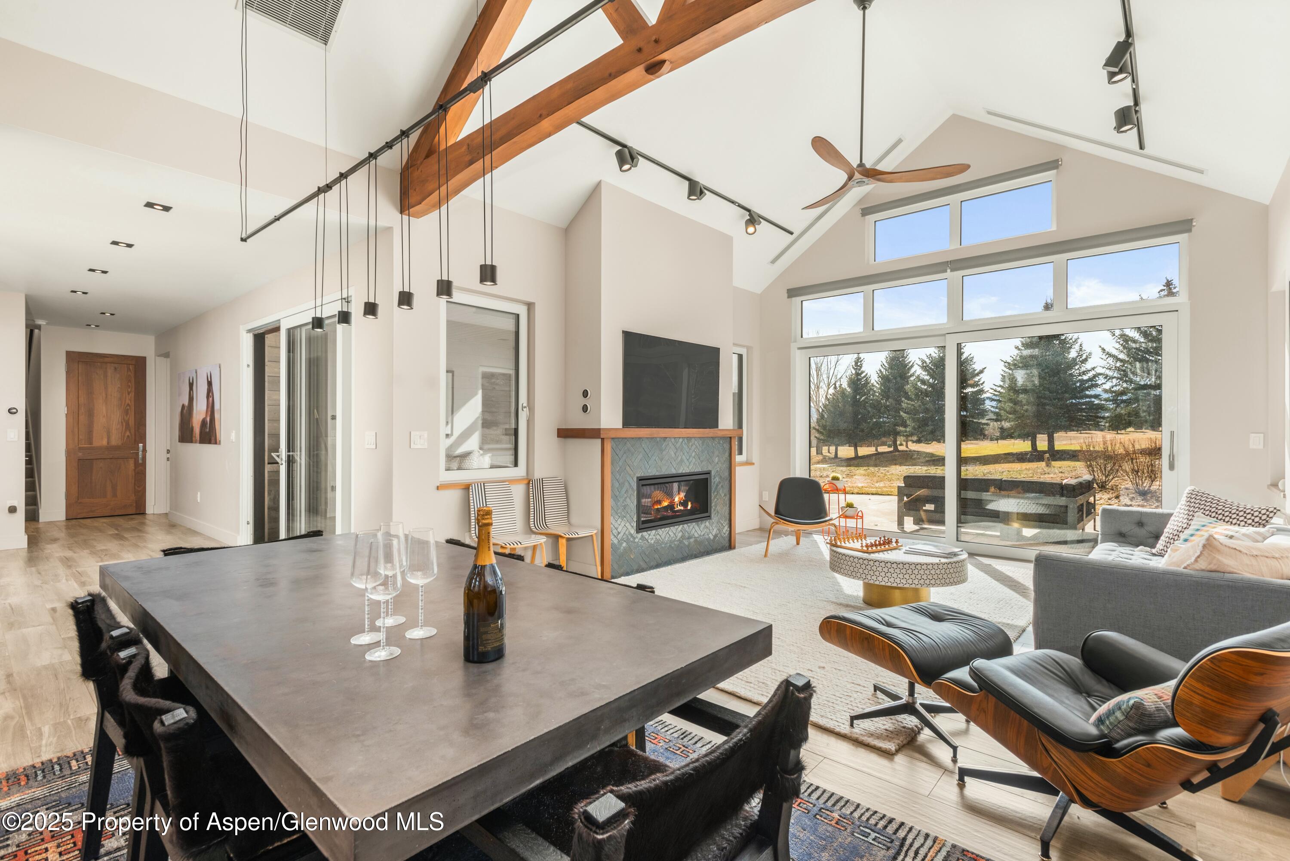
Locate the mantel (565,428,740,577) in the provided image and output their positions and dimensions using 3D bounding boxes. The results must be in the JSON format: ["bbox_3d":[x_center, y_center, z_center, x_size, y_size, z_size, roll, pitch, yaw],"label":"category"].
[{"bbox_3d":[0.170,0.638,6.039,0.520,1.300,2.170,0,0,42],"label":"mantel"}]

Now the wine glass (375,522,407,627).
[{"bbox_3d":[-0.641,0.360,1.539,0.072,0.243,0.072,0,0,42],"label":"wine glass"}]

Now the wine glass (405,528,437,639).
[{"bbox_3d":[-0.545,0.368,1.486,0.073,0.252,0.073,0,0,42],"label":"wine glass"}]

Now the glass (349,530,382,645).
[{"bbox_3d":[-0.661,0.367,1.447,0.073,0.255,0.073,0,0,42],"label":"glass"}]

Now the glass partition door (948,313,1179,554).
[{"bbox_3d":[3.840,0.124,5.778,1.820,2.260,0.080,0,0,42],"label":"glass partition door"}]

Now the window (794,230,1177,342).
[{"bbox_3d":[3.224,-1.366,6.361,3.660,0.580,0.100,0,0,42],"label":"window"}]

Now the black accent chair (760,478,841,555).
[{"bbox_3d":[1.660,0.884,6.332,0.910,0.740,0.810,0,0,12],"label":"black accent chair"}]

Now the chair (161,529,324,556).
[{"bbox_3d":[-1.560,0.869,2.522,0.560,0.780,0.600,0,0,42],"label":"chair"}]

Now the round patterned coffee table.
[{"bbox_3d":[1.844,1.071,4.469,0.930,0.400,0.930,0,0,0],"label":"round patterned coffee table"}]

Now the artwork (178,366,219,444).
[{"bbox_3d":[-5.777,-0.312,7.874,2.050,0.960,0.040,0,0,42],"label":"artwork"}]

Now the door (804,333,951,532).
[{"bbox_3d":[2.600,0.111,7.057,1.740,2.270,0.100,0,0,42],"label":"door"}]

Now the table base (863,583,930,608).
[{"bbox_3d":[1.844,1.153,4.468,0.456,0.235,0.456,0,0,42],"label":"table base"}]

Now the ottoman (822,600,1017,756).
[{"bbox_3d":[1.158,1.053,2.628,0.630,0.420,0.530,0,0,-30],"label":"ottoman"}]

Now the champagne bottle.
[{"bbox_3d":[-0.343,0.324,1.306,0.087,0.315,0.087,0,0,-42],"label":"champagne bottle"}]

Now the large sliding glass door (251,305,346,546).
[{"bbox_3d":[-3.356,0.102,5.825,2.520,2.370,0.120,0,0,42],"label":"large sliding glass door"}]

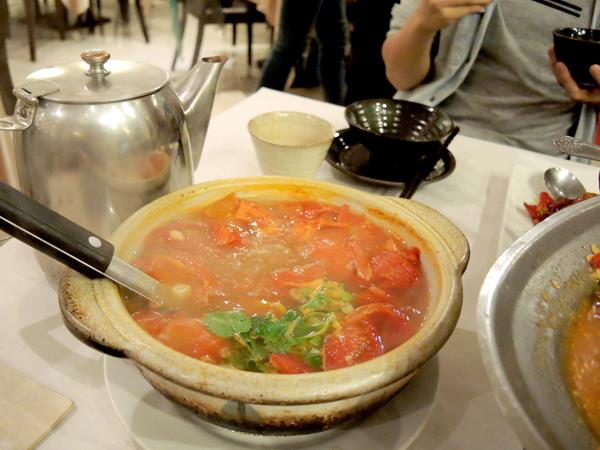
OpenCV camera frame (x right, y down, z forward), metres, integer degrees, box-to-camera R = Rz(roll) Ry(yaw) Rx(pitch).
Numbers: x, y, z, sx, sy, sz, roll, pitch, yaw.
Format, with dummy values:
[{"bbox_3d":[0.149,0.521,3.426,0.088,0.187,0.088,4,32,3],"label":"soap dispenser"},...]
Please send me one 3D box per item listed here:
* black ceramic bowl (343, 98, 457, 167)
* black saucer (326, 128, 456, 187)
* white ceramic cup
[{"bbox_3d":[0.103,-0.091,0.570,0.117,0.054,0.117,5,33,0],"label":"black ceramic bowl"},{"bbox_3d":[0.095,-0.072,0.581,0.148,0.020,0.148,3,34,-2],"label":"black saucer"},{"bbox_3d":[-0.010,-0.068,0.522,0.086,0.063,0.086,3,34,-2],"label":"white ceramic cup"}]

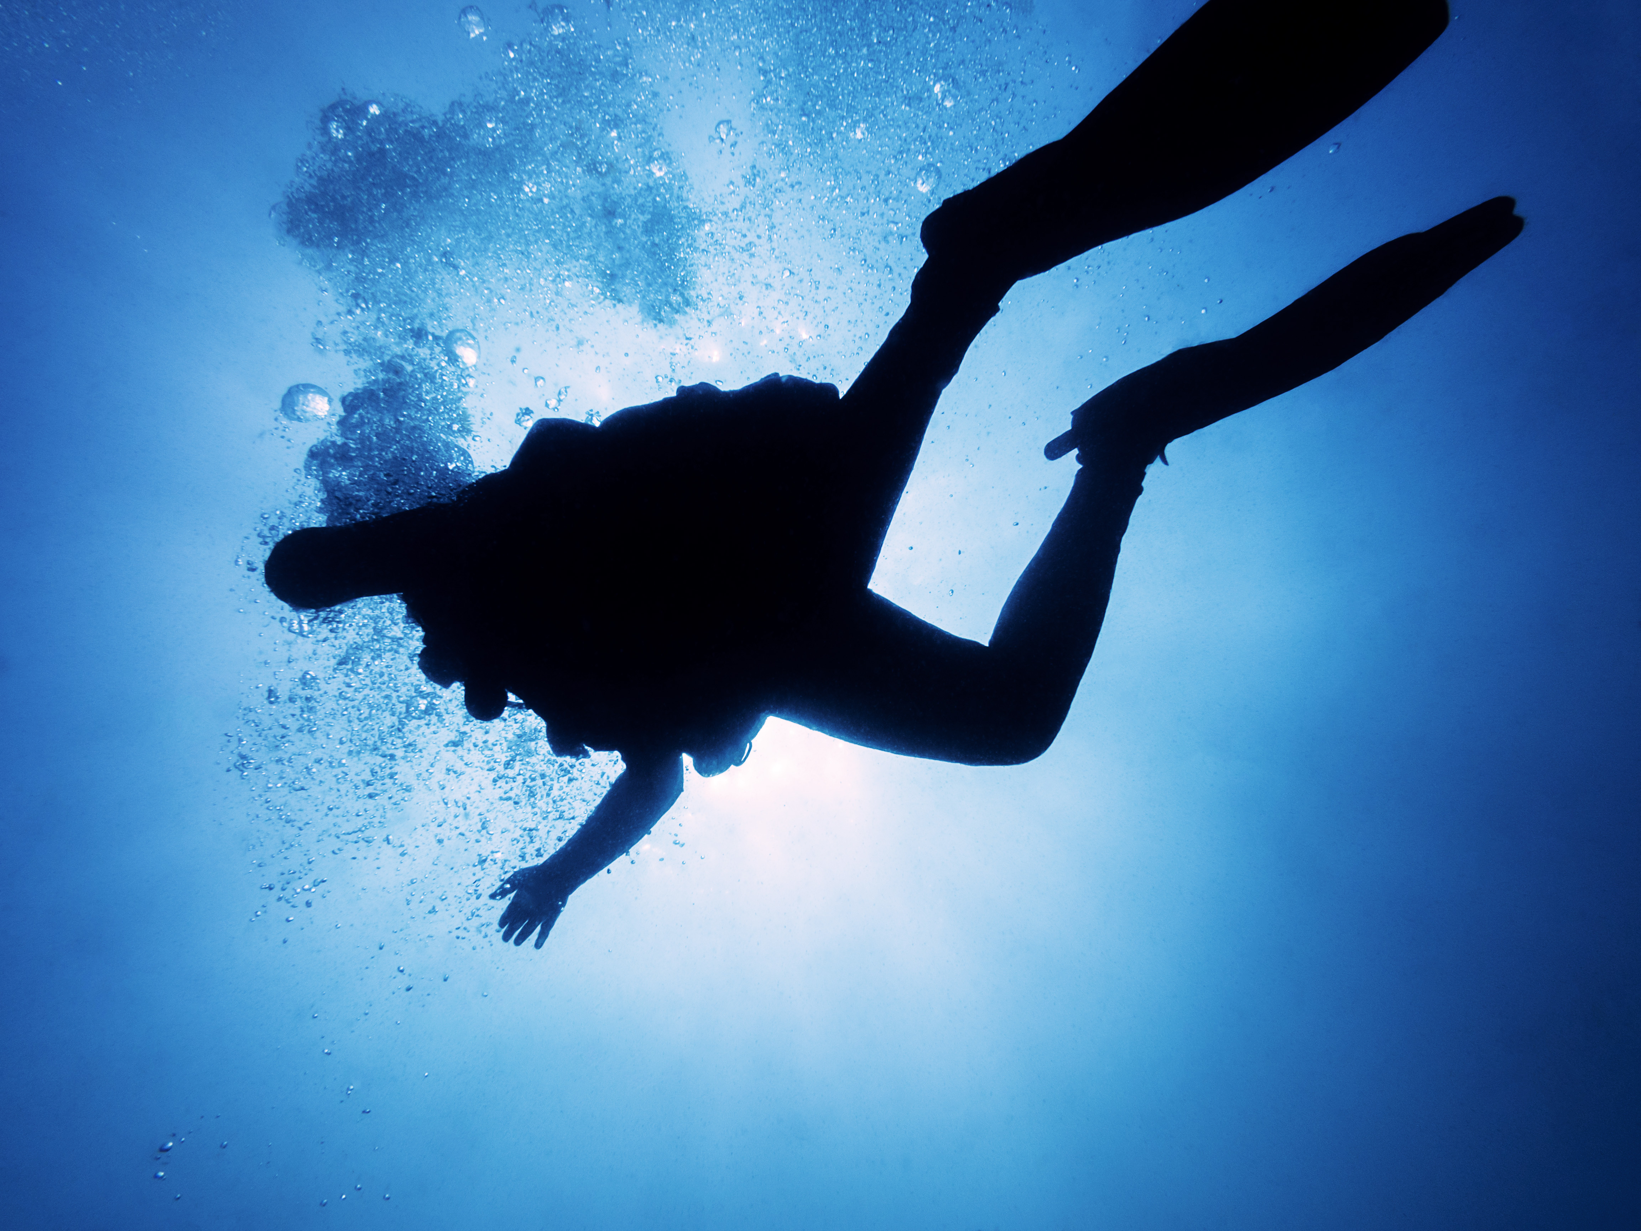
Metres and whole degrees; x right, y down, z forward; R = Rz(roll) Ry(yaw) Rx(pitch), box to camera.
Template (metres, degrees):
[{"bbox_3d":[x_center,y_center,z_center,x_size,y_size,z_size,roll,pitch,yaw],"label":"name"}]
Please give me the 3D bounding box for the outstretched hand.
[{"bbox_3d":[-0.515,0.511,2.330,0.118,0.160,0.055,30,-18,0],"label":"outstretched hand"}]

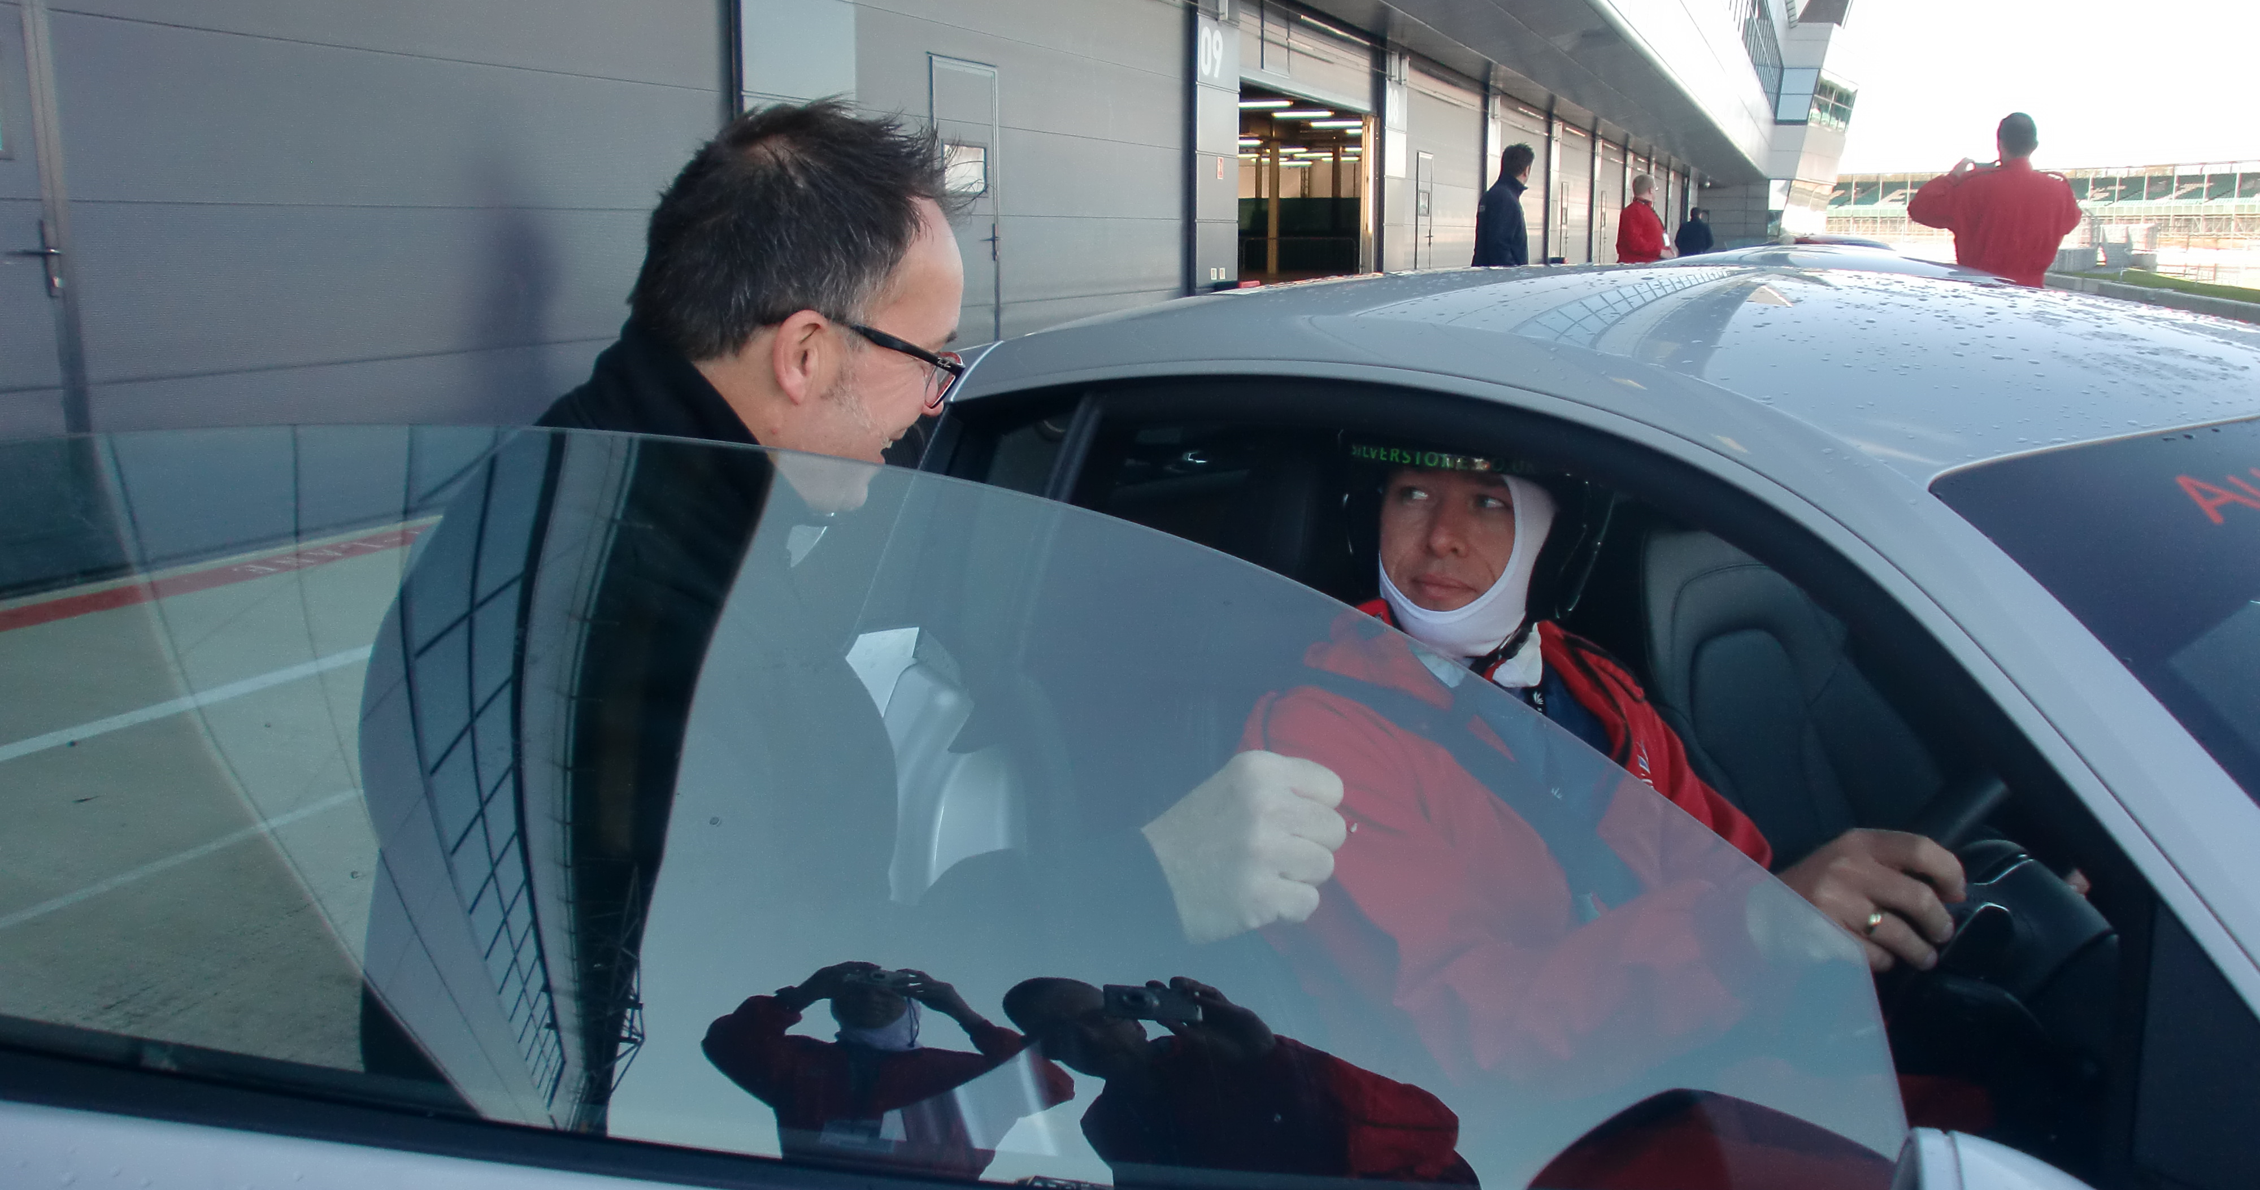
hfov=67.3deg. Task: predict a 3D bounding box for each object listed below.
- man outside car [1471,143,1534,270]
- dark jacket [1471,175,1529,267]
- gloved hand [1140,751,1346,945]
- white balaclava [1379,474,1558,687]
[{"bbox_3d":[2.056,-1.601,9.451,0.320,1.770,0.500,-5,13,-21],"label":"man outside car"},{"bbox_3d":[2.055,-1.943,9.378,0.300,0.740,0.500,-5,13,-21],"label":"dark jacket"},{"bbox_3d":[0.062,0.143,0.950,0.125,0.105,0.080,-11,13,-21],"label":"gloved hand"},{"bbox_3d":[0.303,-0.046,1.500,0.185,0.270,0.220,6,13,26],"label":"white balaclava"}]

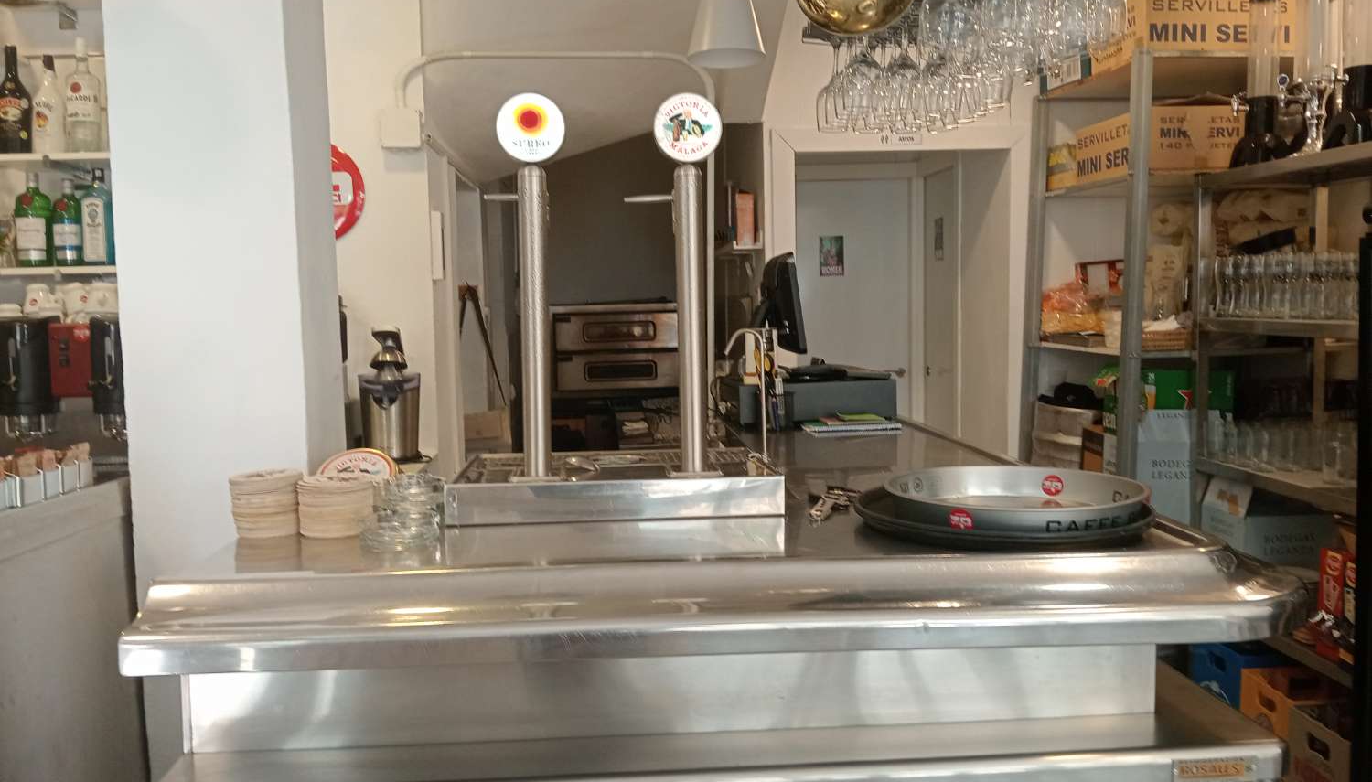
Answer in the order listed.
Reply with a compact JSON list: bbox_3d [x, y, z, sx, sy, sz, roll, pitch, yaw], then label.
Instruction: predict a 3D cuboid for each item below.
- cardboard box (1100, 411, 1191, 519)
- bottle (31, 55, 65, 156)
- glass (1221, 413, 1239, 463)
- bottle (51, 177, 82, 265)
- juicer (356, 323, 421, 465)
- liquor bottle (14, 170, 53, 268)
[{"bbox_3d":[1.593,0.245,3.761,0.270,0.390,0.250,-1,5,-4],"label":"cardboard box"},{"bbox_3d":[-1.645,-0.733,2.870,0.076,0.272,0.076,-2,5,-11],"label":"bottle"},{"bbox_3d":[1.686,0.146,3.440,0.060,0.152,0.060,-1,5,-4],"label":"glass"},{"bbox_3d":[-1.595,-0.435,2.870,0.084,0.232,0.084,-2,5,-19],"label":"bottle"},{"bbox_3d":[-0.753,0.005,2.840,0.148,0.332,0.190,-1,5,-4],"label":"juicer"},{"bbox_3d":[-1.632,-0.428,2.780,0.084,0.232,0.084,-3,5,-21],"label":"liquor bottle"}]

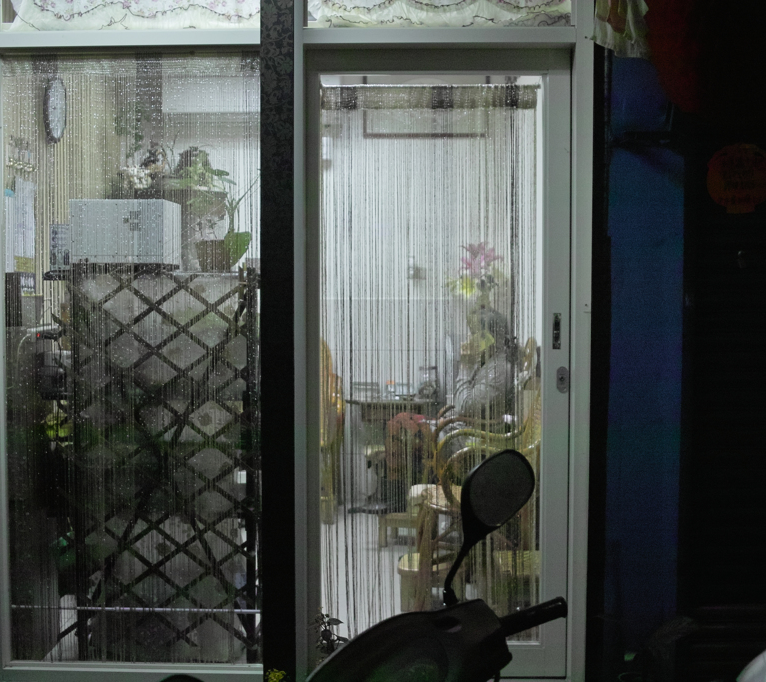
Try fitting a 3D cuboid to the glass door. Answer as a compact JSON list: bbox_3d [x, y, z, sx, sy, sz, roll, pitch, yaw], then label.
[{"bbox_3d":[0.193,0.090,3.954,0.891,2.120,0.050,0,3,1],"label":"glass door"}]

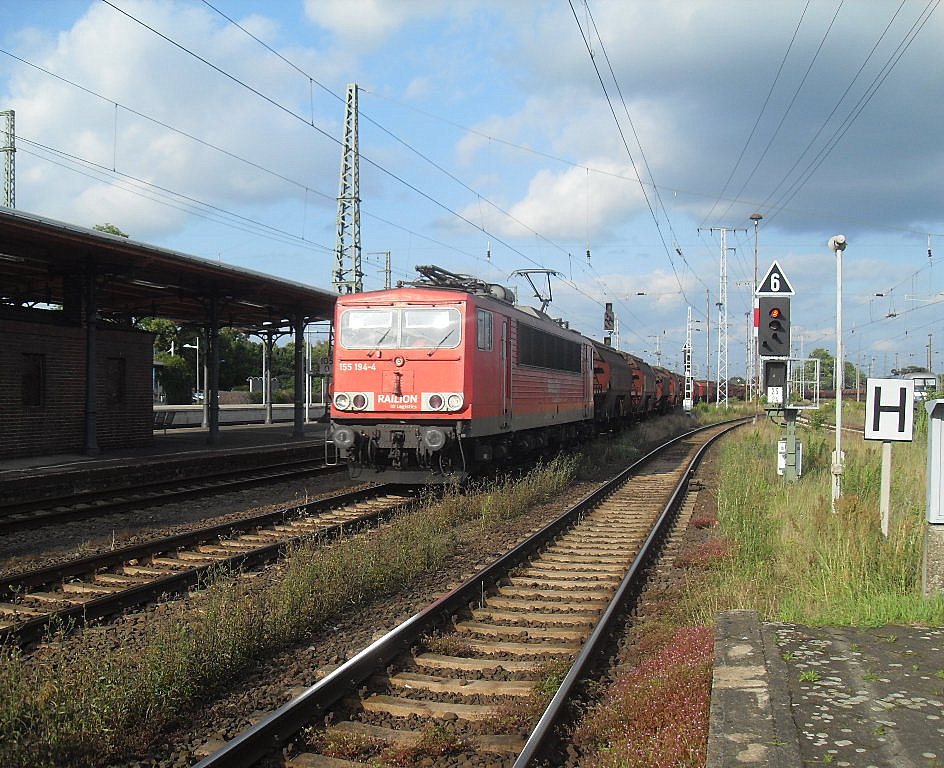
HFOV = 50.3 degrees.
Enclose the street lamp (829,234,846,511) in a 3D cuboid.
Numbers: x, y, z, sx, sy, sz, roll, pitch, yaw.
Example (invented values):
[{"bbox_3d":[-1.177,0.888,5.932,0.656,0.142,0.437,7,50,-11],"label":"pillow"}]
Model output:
[{"bbox_3d":[5.746,-0.149,15.800,0.270,4.380,0.320,1,-1,-23],"label":"street lamp"}]

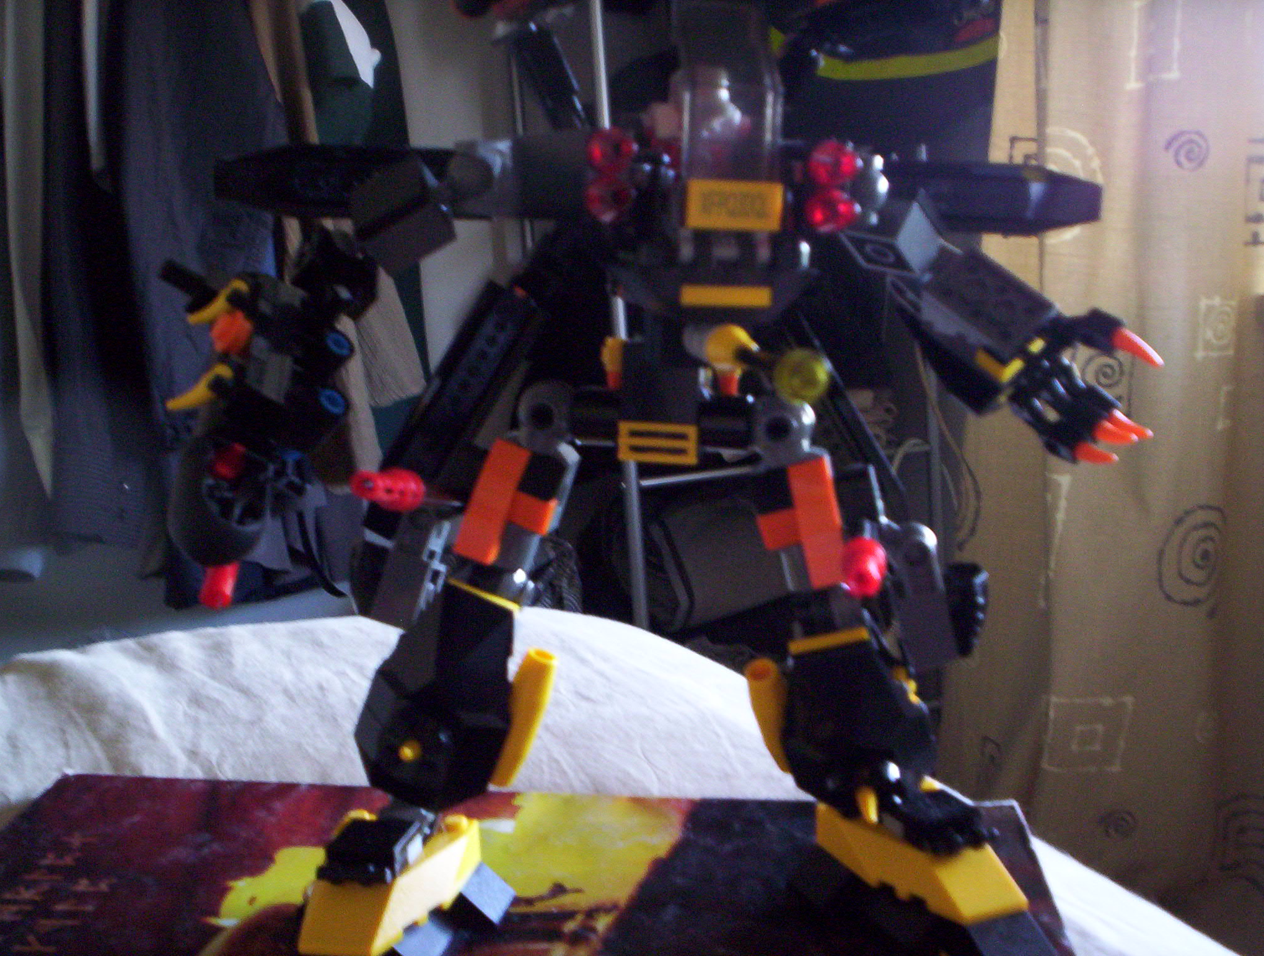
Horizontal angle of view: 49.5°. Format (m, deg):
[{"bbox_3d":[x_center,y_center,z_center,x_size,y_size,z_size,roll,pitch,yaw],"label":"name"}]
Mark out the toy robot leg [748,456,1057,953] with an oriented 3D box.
[{"bbox_3d":[0.051,0.046,0.285,0.051,0.110,0.045,-13,13,-17],"label":"toy robot leg"}]

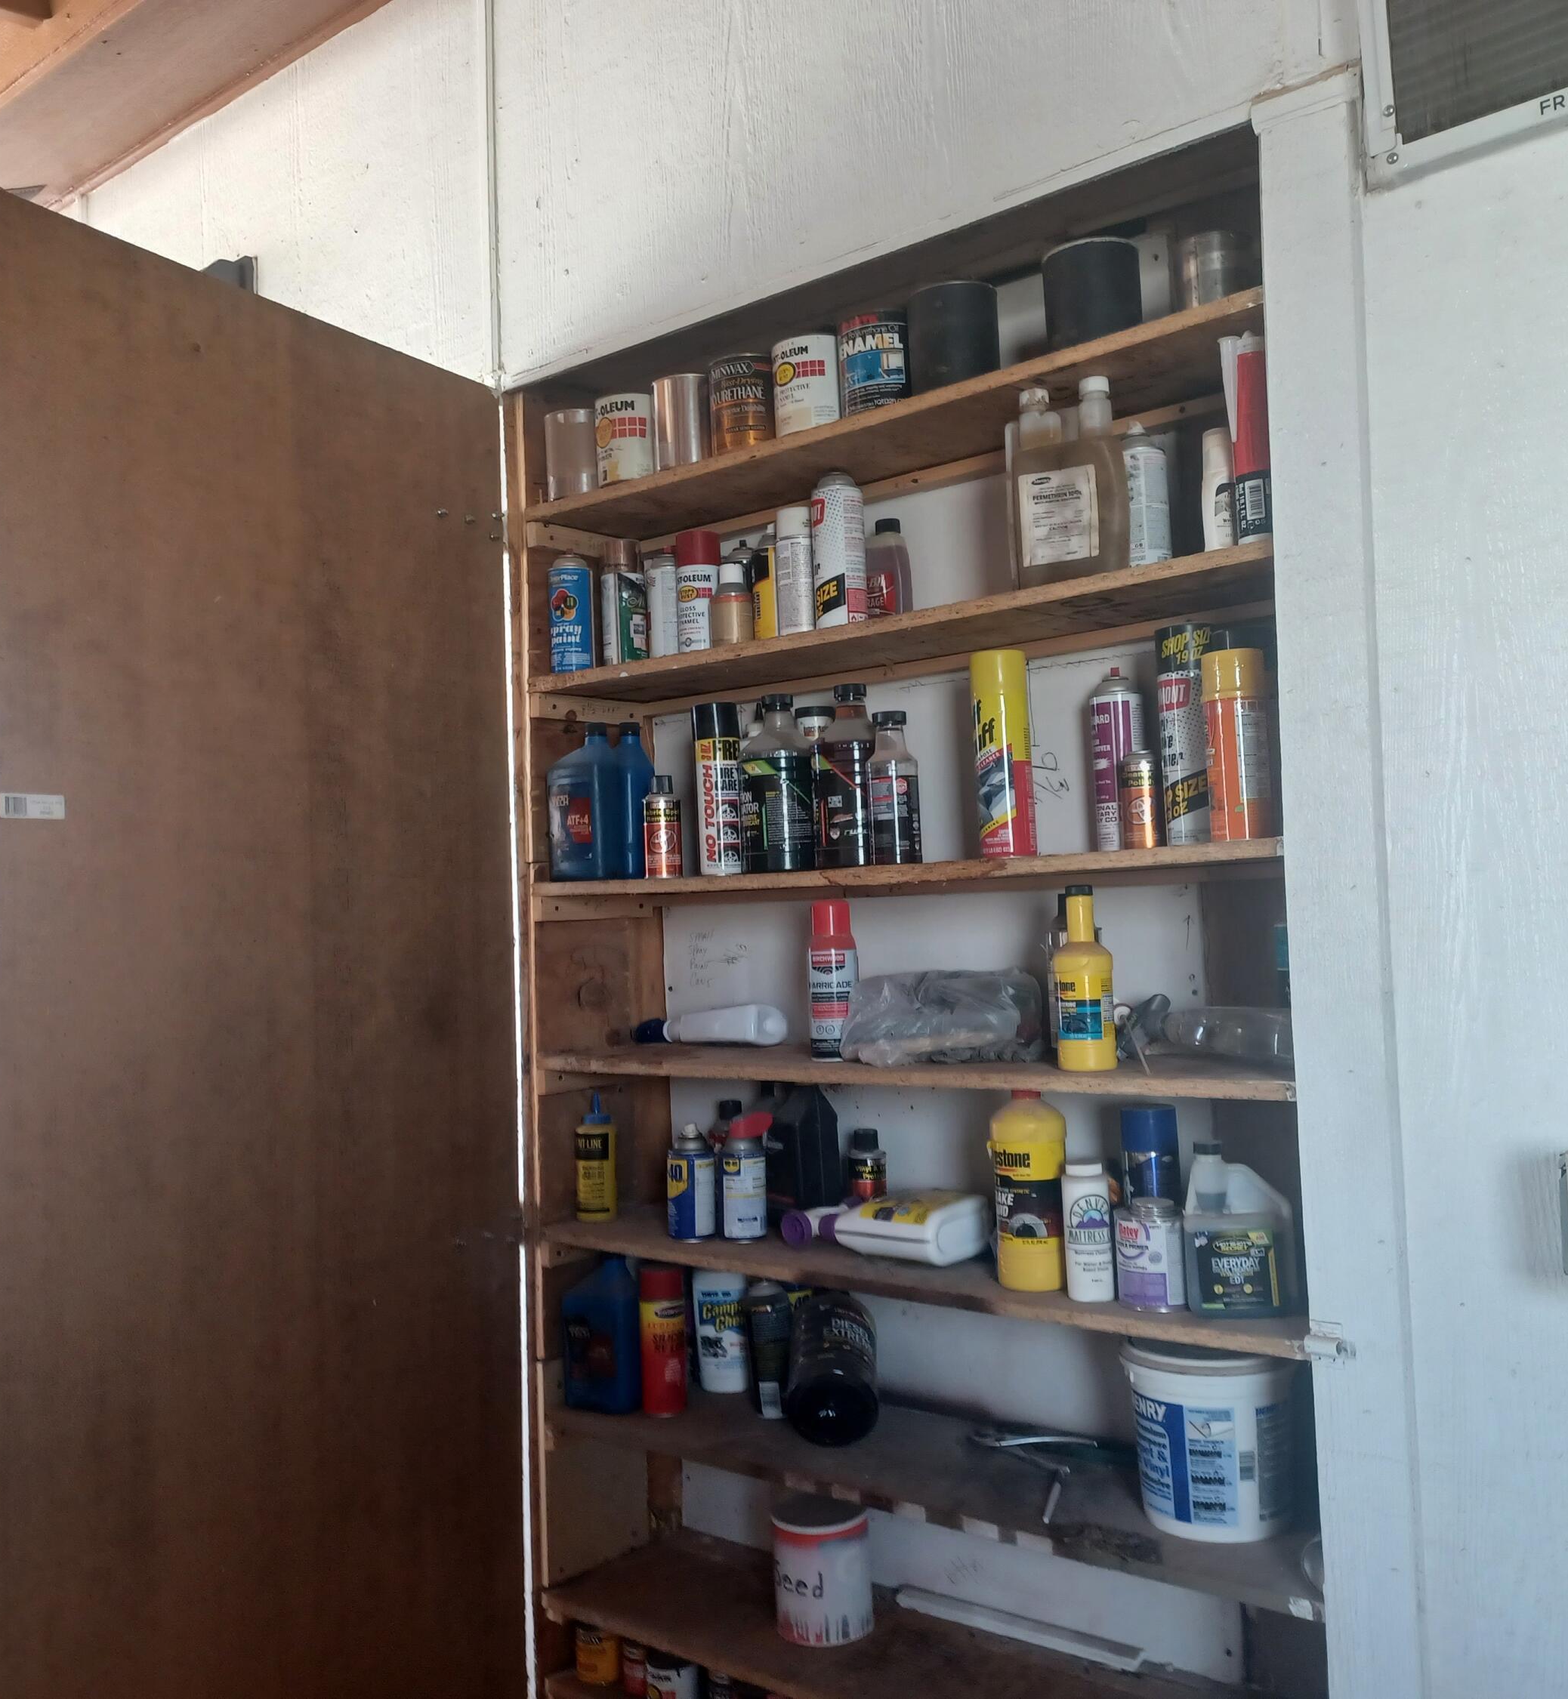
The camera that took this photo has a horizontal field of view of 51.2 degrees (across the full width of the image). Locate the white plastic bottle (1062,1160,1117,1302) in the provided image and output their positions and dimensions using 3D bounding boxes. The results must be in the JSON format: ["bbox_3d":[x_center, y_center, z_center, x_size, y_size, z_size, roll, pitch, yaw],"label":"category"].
[{"bbox_3d":[0.354,0.441,1.893,0.056,0.153,0.054,-3,-3,14],"label":"white plastic bottle"}]

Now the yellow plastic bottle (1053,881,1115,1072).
[{"bbox_3d":[0.366,0.158,2.005,0.069,0.223,0.068,-2,-3,0],"label":"yellow plastic bottle"}]

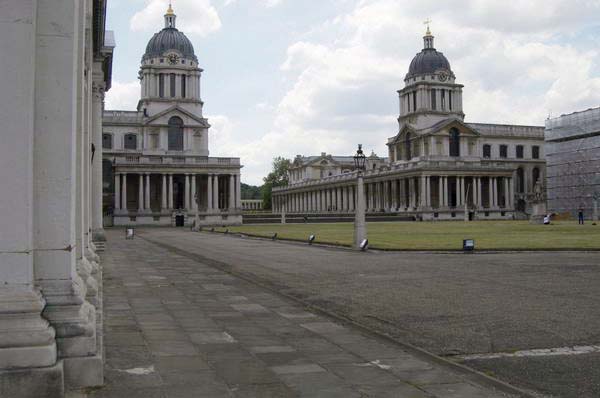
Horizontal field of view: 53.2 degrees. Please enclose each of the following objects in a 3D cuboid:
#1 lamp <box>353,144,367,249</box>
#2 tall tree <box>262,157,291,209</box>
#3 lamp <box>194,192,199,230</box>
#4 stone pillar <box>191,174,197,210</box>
[{"bbox_3d":[2.563,-0.056,25.800,0.540,4.550,0.540,0,-2,-18],"label":"lamp"},{"bbox_3d":[-9.069,-6.636,265.000,14.500,24.000,14.500,-1,-1,0],"label":"tall tree"},{"bbox_3d":[-11.813,1.452,68.500,0.530,4.450,0.530,0,-2,-18],"label":"lamp"},{"bbox_3d":[-18.349,-1.154,103.200,0.950,6.200,0.950,0,-2,-18],"label":"stone pillar"}]

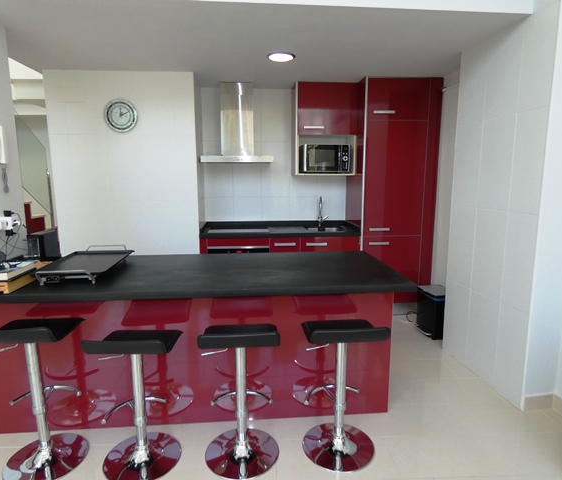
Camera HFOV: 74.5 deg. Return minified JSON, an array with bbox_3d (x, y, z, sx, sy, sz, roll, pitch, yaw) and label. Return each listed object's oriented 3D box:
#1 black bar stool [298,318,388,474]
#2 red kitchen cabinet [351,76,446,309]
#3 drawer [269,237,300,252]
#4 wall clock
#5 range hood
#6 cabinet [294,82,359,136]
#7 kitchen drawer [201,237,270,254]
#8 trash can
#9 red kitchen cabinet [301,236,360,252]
[{"bbox_3d":[0.302,0.733,1.893,0.380,0.735,0.385,-1,9,-4],"label":"black bar stool"},{"bbox_3d":[1.149,-0.456,3.950,0.749,2.262,0.612,-1,9,-4],"label":"red kitchen cabinet"},{"bbox_3d":[0.028,0.033,3.876,0.302,0.170,0.450,-1,9,-4],"label":"drawer"},{"bbox_3d":[-1.441,-1.119,3.334,0.301,0.300,0.042,-1,9,-4],"label":"wall clock"},{"bbox_3d":[-0.441,-1.182,3.772,0.706,0.788,0.480,-1,9,-4],"label":"range hood"},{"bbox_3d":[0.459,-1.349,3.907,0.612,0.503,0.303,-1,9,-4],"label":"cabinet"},{"bbox_3d":[-0.460,0.027,3.854,0.665,0.179,0.510,-1,9,-4],"label":"kitchen drawer"},{"bbox_3d":[1.444,0.654,3.403,0.260,0.402,0.350,-1,9,-4],"label":"trash can"},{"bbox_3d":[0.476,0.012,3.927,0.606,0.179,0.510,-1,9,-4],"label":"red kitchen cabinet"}]

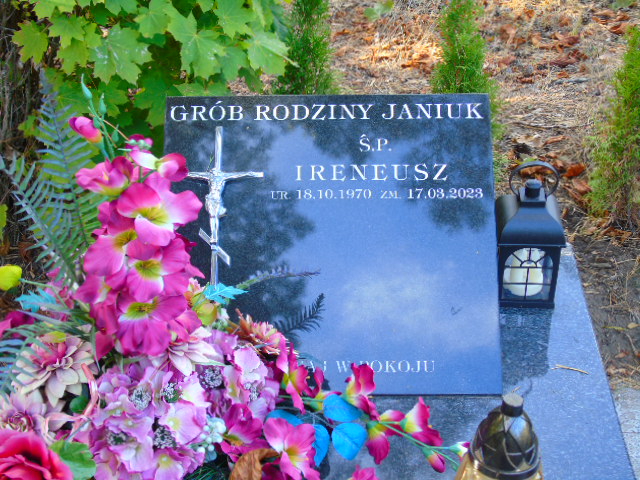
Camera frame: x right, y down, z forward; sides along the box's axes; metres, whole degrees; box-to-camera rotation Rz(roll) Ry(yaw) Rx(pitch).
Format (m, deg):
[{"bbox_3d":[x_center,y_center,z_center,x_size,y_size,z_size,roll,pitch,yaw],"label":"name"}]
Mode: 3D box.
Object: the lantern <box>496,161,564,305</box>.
[{"bbox_3d":[0.389,-0.022,1.855,0.122,0.288,0.122,1,36,3],"label":"lantern"}]

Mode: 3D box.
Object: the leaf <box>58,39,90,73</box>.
[{"bbox_3d":[-0.516,-0.389,2.100,0.070,0.022,0.075,0,81,1],"label":"leaf"}]

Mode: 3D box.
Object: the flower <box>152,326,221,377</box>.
[{"bbox_3d":[-0.214,0.175,1.580,0.102,0.055,0.090,-12,78,-15],"label":"flower"}]

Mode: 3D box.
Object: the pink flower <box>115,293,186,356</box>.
[{"bbox_3d":[-0.265,0.131,1.550,0.105,0.098,0.065,-3,16,-3],"label":"pink flower"}]

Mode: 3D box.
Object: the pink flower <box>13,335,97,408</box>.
[{"bbox_3d":[-0.404,0.202,1.530,0.120,0.060,0.110,0,71,1],"label":"pink flower"}]

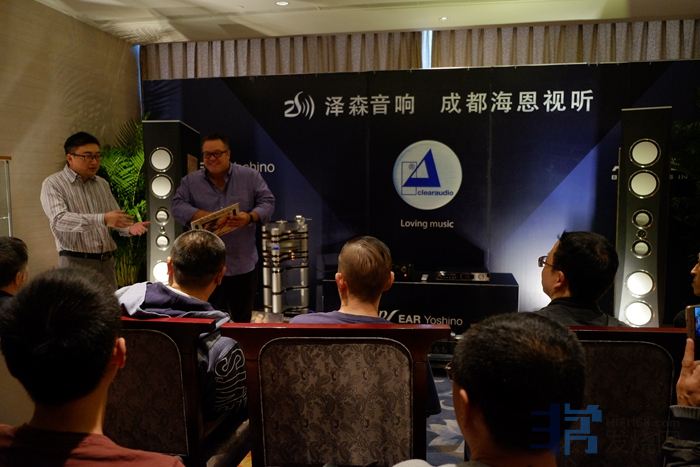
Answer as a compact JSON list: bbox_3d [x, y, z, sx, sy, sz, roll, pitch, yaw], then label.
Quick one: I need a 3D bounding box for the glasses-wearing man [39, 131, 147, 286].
[{"bbox_3d":[-1.510,0.294,3.248,0.540,1.730,0.500,4,5,43],"label":"glasses-wearing man"}]

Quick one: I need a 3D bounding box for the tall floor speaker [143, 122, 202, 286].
[{"bbox_3d":[-1.530,0.061,4.796,0.370,1.980,0.480,1,4,8],"label":"tall floor speaker"}]

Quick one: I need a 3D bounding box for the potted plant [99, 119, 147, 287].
[{"bbox_3d":[-1.930,0.038,4.834,0.700,2.020,0.700,0,4,0],"label":"potted plant"}]

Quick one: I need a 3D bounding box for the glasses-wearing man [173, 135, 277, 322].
[{"bbox_3d":[-0.785,0.272,3.427,0.620,1.750,0.430,0,4,2],"label":"glasses-wearing man"}]

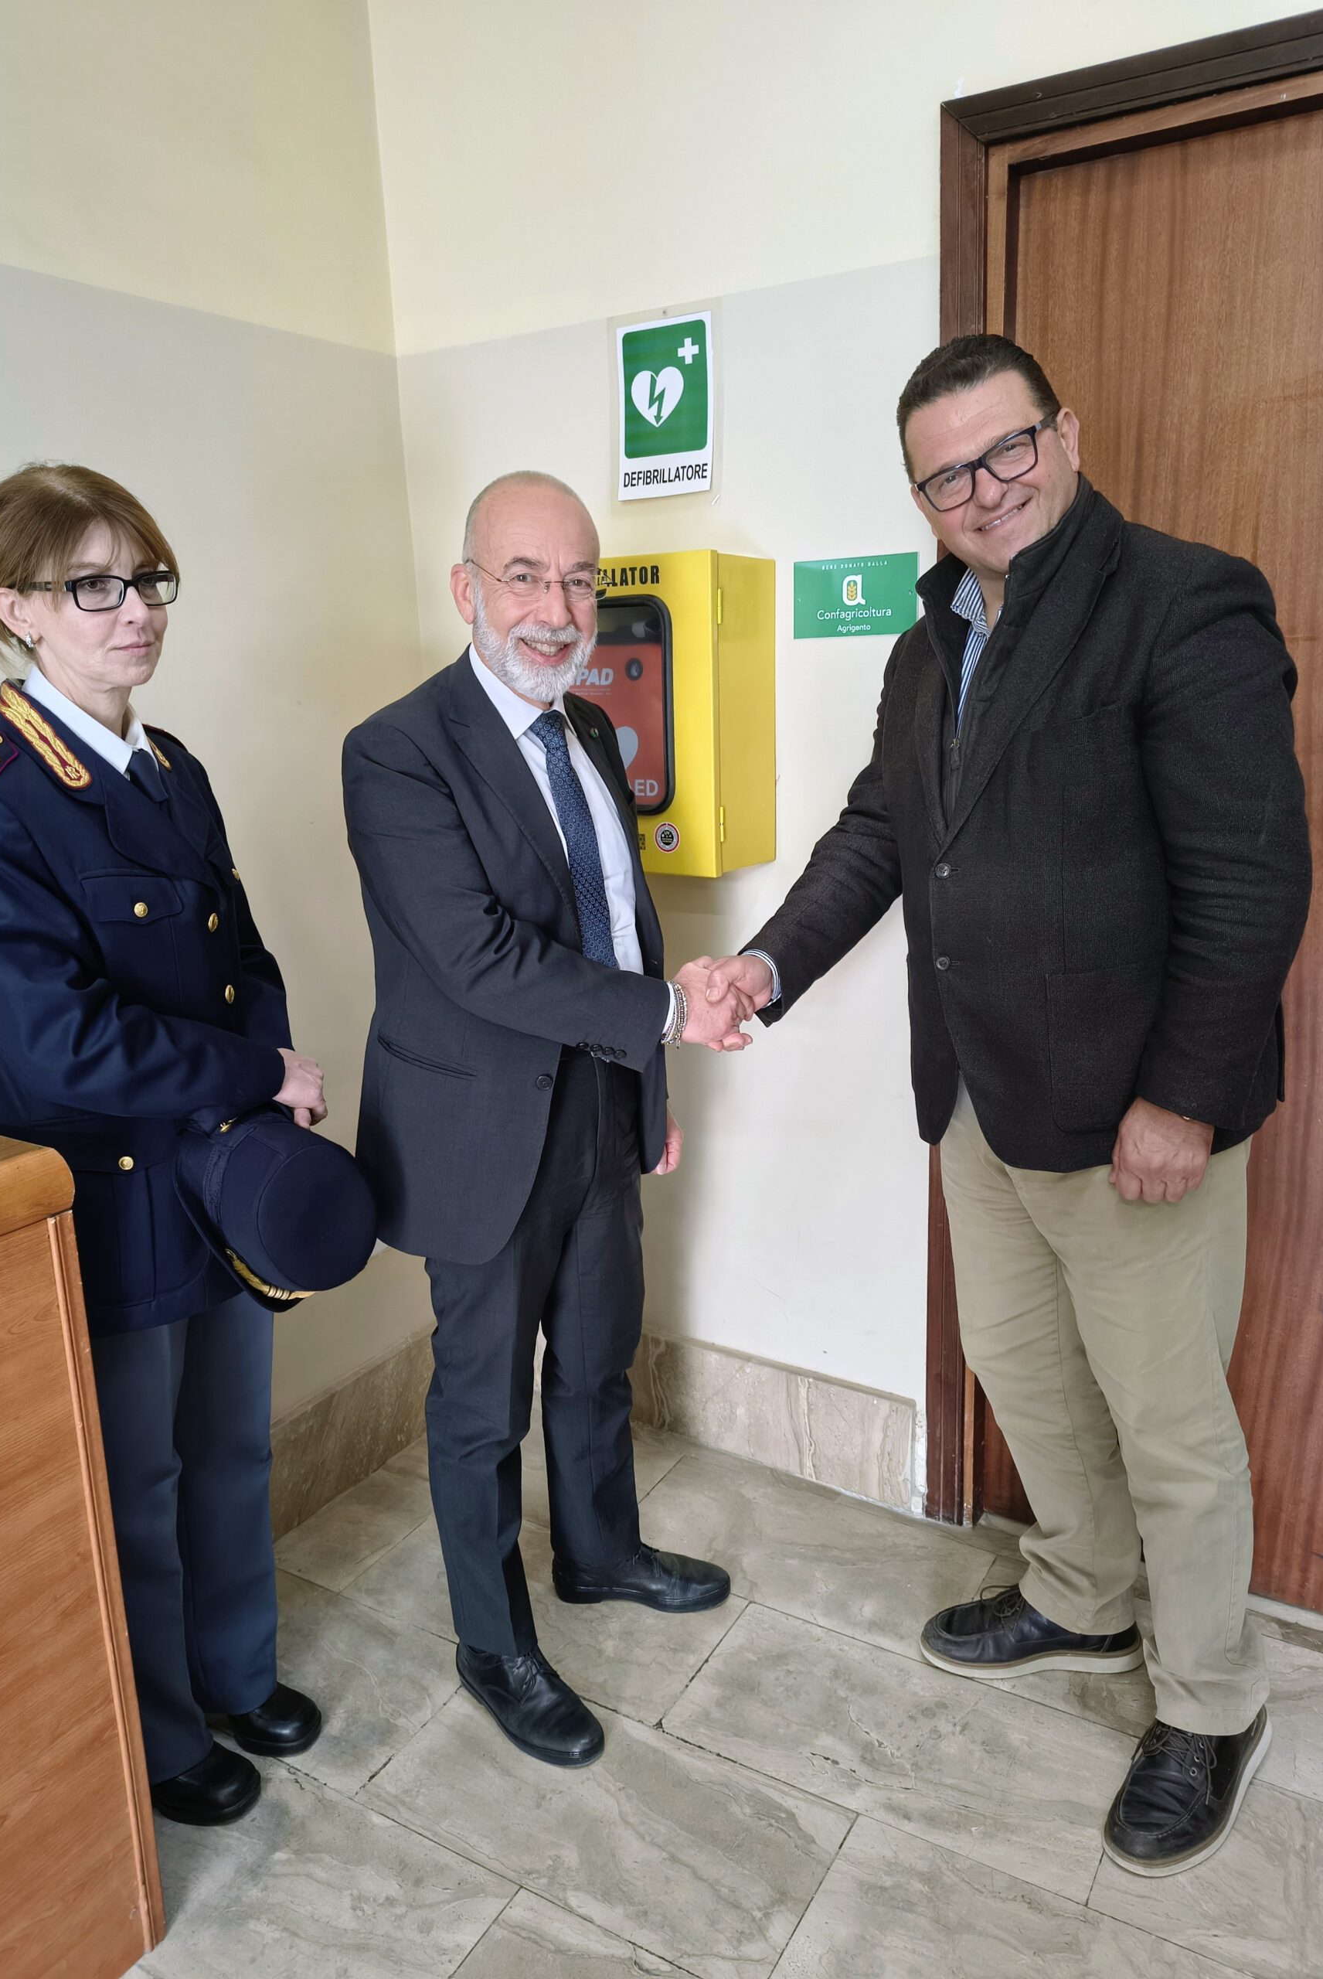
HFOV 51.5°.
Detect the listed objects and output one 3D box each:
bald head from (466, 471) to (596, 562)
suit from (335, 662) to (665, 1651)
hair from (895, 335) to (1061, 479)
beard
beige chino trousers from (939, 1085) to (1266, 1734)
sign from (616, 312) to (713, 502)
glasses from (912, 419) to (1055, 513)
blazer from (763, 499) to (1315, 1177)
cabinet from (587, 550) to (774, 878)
[{"bbox_3d":[-0.157,-0.538,1.610,0.160,0.125,0.190,-9,15,-27],"label":"bald head"},{"bbox_3d":[-0.131,0.265,1.828,0.470,1.400,0.530,8,17,35],"label":"suit"},{"bbox_3d":[0.358,-0.652,1.540,0.170,0.155,0.200,-21,14,27],"label":"hair"},{"bbox_3d":[-0.147,-0.391,1.560,0.145,0.135,0.115,-9,15,-27],"label":"beard"},{"bbox_3d":[0.591,0.505,1.783,0.385,0.980,0.407,-8,15,-22],"label":"beige chino trousers"},{"bbox_3d":[0.002,-0.926,2.189,0.172,0.259,0.010,6,16,31],"label":"sign"},{"bbox_3d":[0.356,-0.581,1.500,0.145,0.050,0.145,-21,14,27],"label":"glasses"},{"bbox_3d":[0.420,-0.176,1.567,0.570,0.780,0.560,-9,15,-26],"label":"blazer"},{"bbox_3d":[-0.034,-0.440,2.222,0.385,0.480,0.205,6,16,31],"label":"cabinet"}]

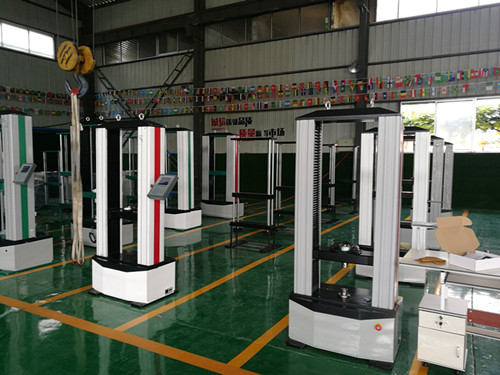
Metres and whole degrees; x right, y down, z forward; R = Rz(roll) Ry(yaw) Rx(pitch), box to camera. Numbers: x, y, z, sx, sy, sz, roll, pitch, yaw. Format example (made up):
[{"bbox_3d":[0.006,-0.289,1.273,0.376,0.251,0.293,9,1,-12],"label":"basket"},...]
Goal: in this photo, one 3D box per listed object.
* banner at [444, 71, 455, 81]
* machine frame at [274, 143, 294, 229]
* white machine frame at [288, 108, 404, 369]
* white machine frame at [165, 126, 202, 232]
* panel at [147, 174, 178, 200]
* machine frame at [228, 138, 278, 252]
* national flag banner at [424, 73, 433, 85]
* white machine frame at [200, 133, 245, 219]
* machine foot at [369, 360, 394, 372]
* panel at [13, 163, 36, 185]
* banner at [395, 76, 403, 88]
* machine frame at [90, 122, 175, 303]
[{"bbox_3d":[6.574,-3.643,12.800,0.280,0.280,0.040,2,4,29],"label":"banner"},{"bbox_3d":[1.031,-0.015,9.236,0.895,2.057,0.597,2,4,29],"label":"machine frame"},{"bbox_3d":[0.855,0.353,3.382,0.895,2.033,0.604,2,4,29],"label":"white machine frame"},{"bbox_3d":[-1.793,-0.211,9.483,1.020,2.378,0.754,2,4,29],"label":"white machine frame"},{"bbox_3d":[-0.951,-0.003,4.287,0.217,0.295,0.055,2,-38,29],"label":"panel"},{"bbox_3d":[0.075,0.102,7.346,0.895,2.041,0.597,2,4,29],"label":"machine frame"},{"bbox_3d":[5.868,-3.561,12.800,0.220,0.330,0.040,2,4,29],"label":"national flag banner"},{"bbox_3d":[-0.793,-0.334,11.339,1.020,2.410,0.754,2,4,29],"label":"white machine frame"},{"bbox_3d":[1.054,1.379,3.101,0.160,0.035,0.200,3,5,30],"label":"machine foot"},{"bbox_3d":[-3.155,-0.173,5.513,0.235,0.298,0.055,2,-30,29],"label":"panel"},{"bbox_3d":[4.884,-3.469,12.800,0.210,0.330,0.040,2,4,29],"label":"banner"},{"bbox_3d":[-1.397,0.260,4.649,0.895,2.033,0.604,2,4,29],"label":"machine frame"}]

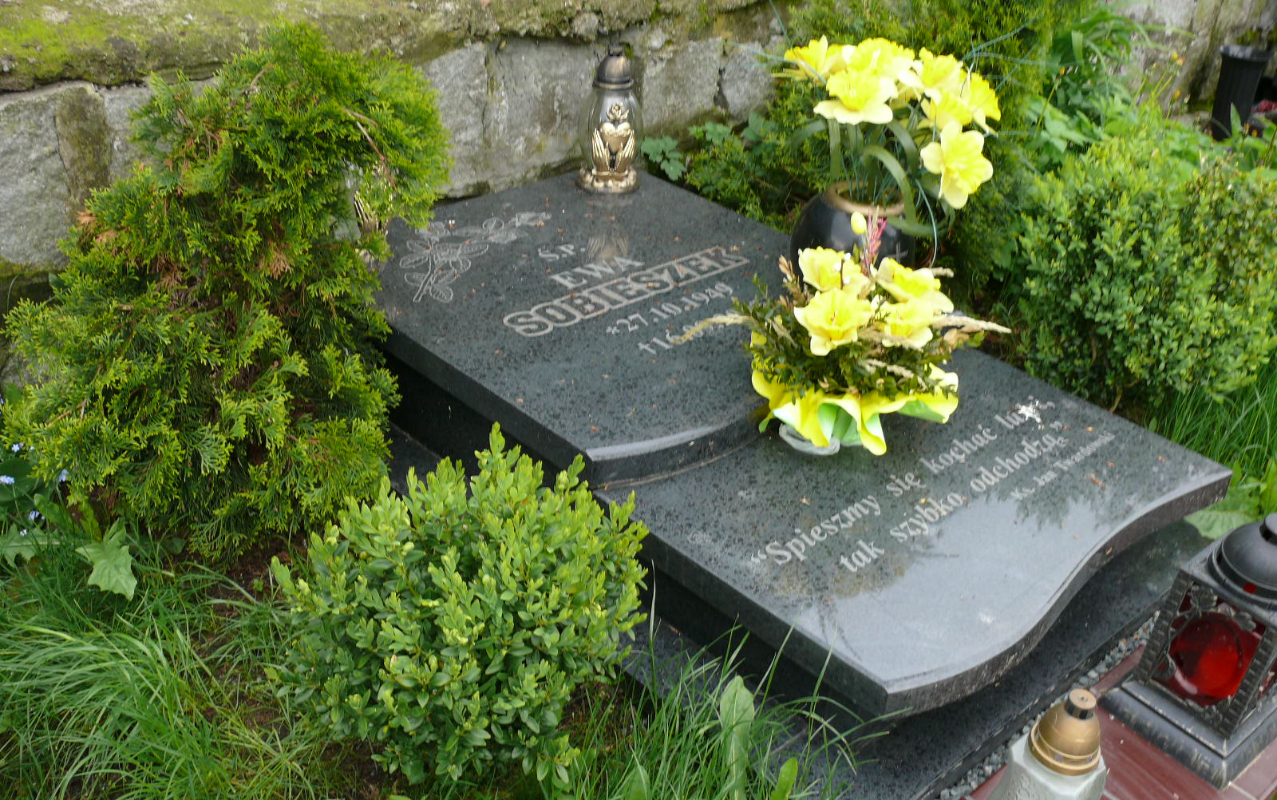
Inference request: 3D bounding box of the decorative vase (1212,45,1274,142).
[{"bbox_3d":[1.876,-0.944,4.050,0.165,0.310,0.165,-22,40,-38],"label":"decorative vase"}]

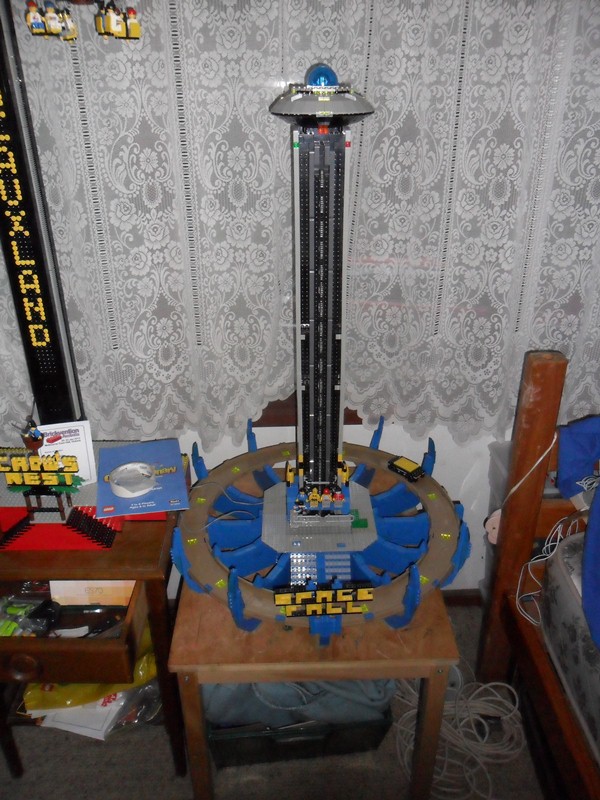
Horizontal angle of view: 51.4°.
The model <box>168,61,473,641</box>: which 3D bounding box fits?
[{"bbox_3d":[0.038,-0.087,1.104,0.600,0.884,0.600,0,28,1],"label":"model"}]

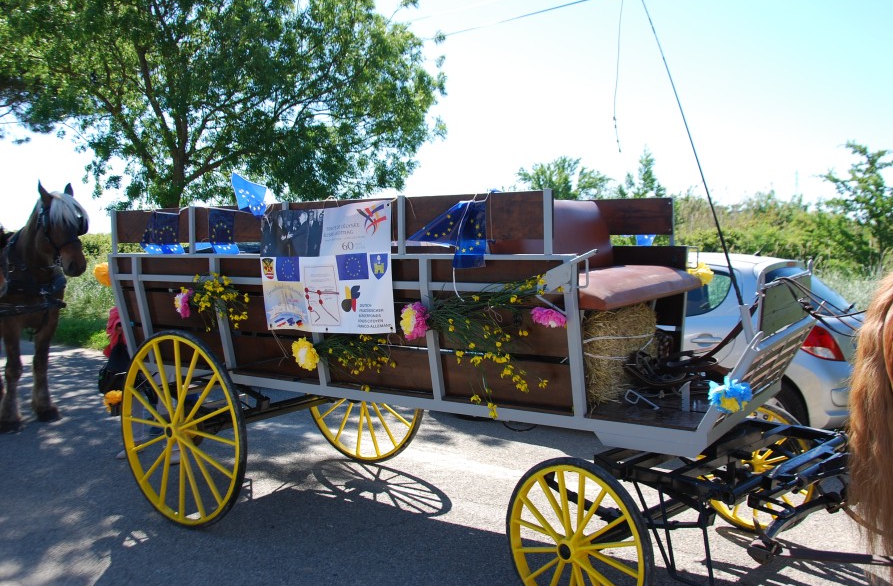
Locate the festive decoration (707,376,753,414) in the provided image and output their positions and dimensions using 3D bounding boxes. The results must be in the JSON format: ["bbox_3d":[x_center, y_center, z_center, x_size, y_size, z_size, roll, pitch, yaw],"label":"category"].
[{"bbox_3d":[1.057,0.386,3.063,0.155,0.140,0.120,2,5,35],"label":"festive decoration"}]

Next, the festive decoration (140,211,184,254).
[{"bbox_3d":[-1.562,-0.329,4.505,0.377,0.235,0.060,2,3,36],"label":"festive decoration"}]

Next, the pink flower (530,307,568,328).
[{"bbox_3d":[0.411,0.102,3.389,0.145,0.090,0.100,2,5,35],"label":"pink flower"}]

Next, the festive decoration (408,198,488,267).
[{"bbox_3d":[-0.001,-0.242,3.349,0.392,0.277,0.080,2,3,36],"label":"festive decoration"}]

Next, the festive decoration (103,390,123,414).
[{"bbox_3d":[-2.242,0.730,5.585,0.145,0.150,0.120,2,5,35],"label":"festive decoration"}]

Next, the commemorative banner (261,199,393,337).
[{"bbox_3d":[-0.600,-0.120,4.047,0.845,0.625,0.050,2,11,35],"label":"commemorative banner"}]

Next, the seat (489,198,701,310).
[{"bbox_3d":[0.741,-0.212,3.924,0.590,0.460,1.130,2,5,35],"label":"seat"}]

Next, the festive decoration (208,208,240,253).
[{"bbox_3d":[-1.194,-0.331,4.392,0.200,0.250,0.050,2,5,35],"label":"festive decoration"}]

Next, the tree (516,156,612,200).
[{"bbox_3d":[3.163,-1.853,21.994,2.500,3.500,2.400,-1,4,0],"label":"tree"}]

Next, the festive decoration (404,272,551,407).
[{"bbox_3d":[0.107,0.200,3.317,0.638,0.530,0.180,2,3,36],"label":"festive decoration"}]

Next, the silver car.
[{"bbox_3d":[1.731,0.376,7.472,4.030,1.470,1.770,2,3,36],"label":"silver car"}]

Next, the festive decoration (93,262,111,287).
[{"bbox_3d":[-2.100,-0.113,5.009,0.150,0.160,0.130,2,3,36],"label":"festive decoration"}]

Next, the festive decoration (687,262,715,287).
[{"bbox_3d":[1.337,-0.102,4.302,0.150,0.150,0.130,2,3,36],"label":"festive decoration"}]

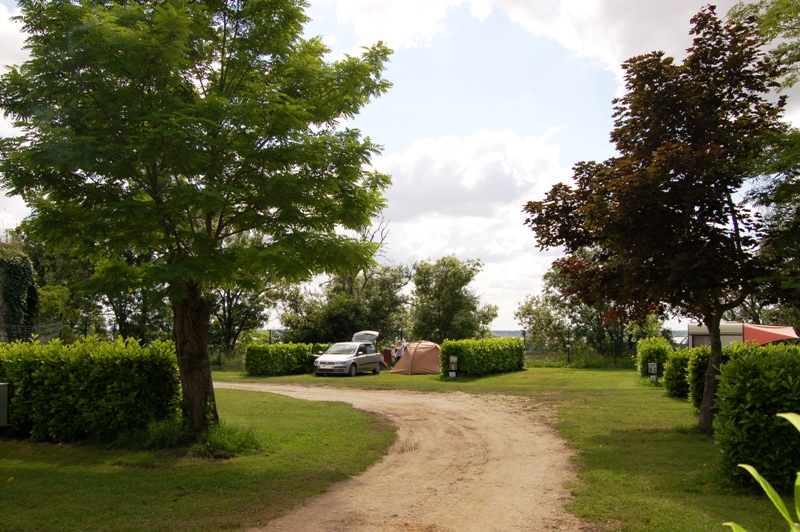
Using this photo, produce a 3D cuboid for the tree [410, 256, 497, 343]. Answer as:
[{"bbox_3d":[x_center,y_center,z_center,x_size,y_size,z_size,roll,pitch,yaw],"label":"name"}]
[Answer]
[{"bbox_3d":[3.450,2.831,40.431,5.600,6.900,5.200,0,-6,0],"label":"tree"}]

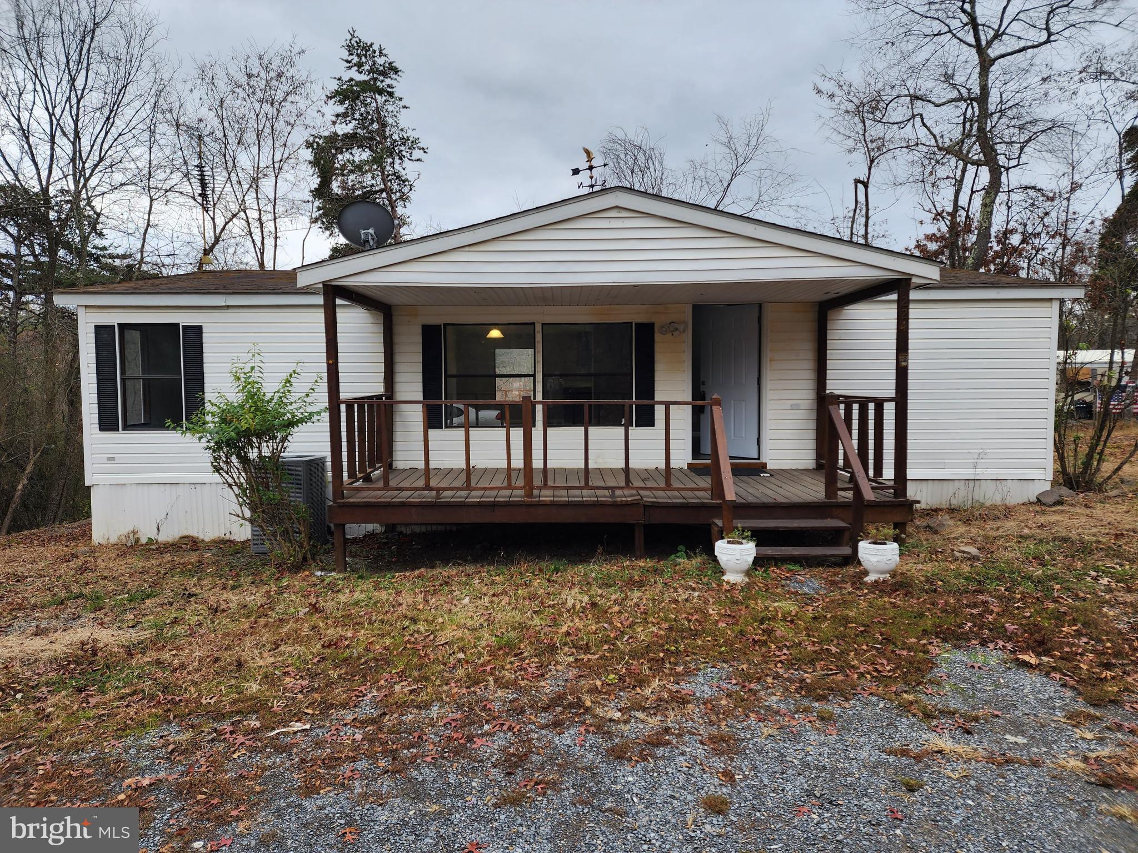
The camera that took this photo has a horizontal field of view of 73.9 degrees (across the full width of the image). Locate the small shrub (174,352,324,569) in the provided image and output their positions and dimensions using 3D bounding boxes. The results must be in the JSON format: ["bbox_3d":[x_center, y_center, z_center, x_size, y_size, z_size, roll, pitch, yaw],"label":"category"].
[{"bbox_3d":[-3.181,0.320,7.537,1.542,2.214,1.400,0,4,0],"label":"small shrub"}]

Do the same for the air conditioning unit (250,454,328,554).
[{"bbox_3d":[-3.252,0.885,8.779,0.644,1.031,0.640,0,4,0],"label":"air conditioning unit"}]

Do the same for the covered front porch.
[{"bbox_3d":[0.472,-0.501,8.216,6.100,3.630,2.760,0,4,0],"label":"covered front porch"}]

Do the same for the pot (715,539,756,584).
[{"bbox_3d":[1.376,1.120,6.249,0.333,0.298,0.333,0,4,0],"label":"pot"}]

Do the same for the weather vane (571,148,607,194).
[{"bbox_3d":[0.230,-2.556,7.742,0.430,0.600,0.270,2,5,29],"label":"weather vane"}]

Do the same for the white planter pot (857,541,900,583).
[{"bbox_3d":[2.523,1.103,6.166,0.327,0.282,0.327,0,4,0],"label":"white planter pot"}]

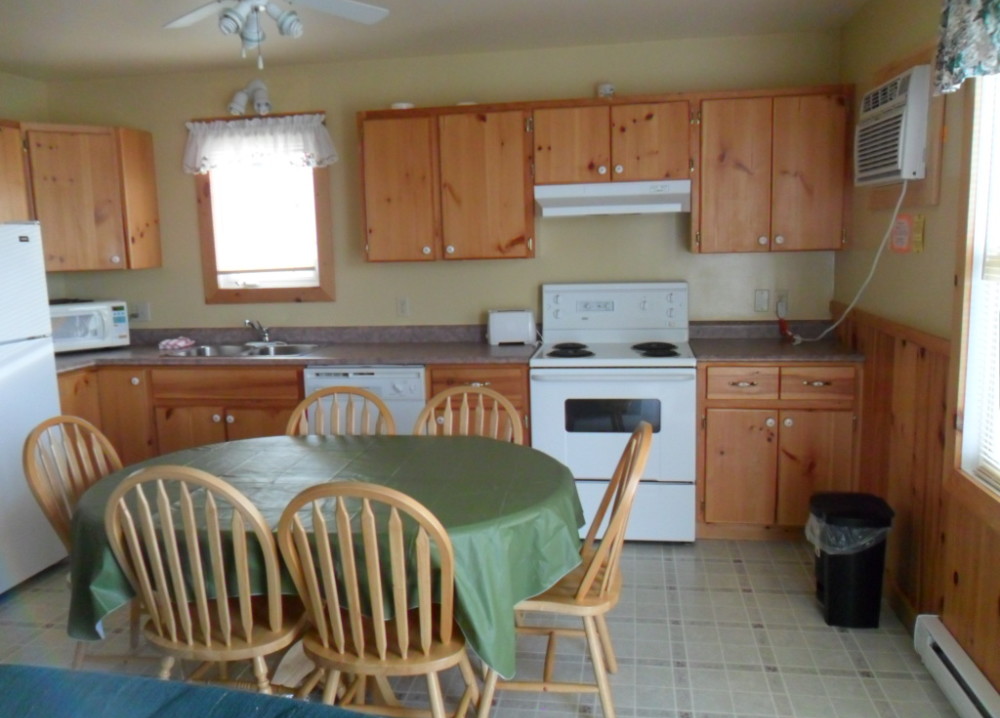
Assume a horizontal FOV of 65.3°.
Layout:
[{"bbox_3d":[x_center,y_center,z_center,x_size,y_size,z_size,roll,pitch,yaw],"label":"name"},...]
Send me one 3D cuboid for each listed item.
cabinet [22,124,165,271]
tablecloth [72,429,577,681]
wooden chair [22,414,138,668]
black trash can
[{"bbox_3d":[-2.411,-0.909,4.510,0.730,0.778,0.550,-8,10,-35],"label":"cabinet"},{"bbox_3d":[-0.487,0.543,2.379,1.500,0.410,1.120,0,7,10],"label":"tablecloth"},{"bbox_3d":[-1.228,0.637,2.595,0.495,0.900,0.460,0,7,10],"label":"wooden chair"},{"bbox_3d":[1.321,0.763,2.967,0.260,0.455,0.270,0,9,10],"label":"black trash can"}]

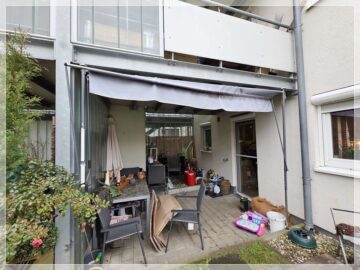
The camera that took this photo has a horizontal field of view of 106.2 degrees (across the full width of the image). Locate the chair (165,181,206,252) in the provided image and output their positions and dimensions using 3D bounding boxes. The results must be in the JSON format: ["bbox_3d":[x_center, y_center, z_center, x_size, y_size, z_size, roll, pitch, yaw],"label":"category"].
[{"bbox_3d":[0.085,1.232,2.200,0.580,0.880,0.560,-1,-2,0],"label":"chair"}]

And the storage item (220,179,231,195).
[{"bbox_3d":[1.294,1.470,3.837,0.275,0.370,0.275,-1,-1,0],"label":"storage item"}]

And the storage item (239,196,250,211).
[{"bbox_3d":[1.460,1.568,3.070,0.185,0.210,0.185,-1,-2,-15],"label":"storage item"}]

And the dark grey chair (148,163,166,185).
[{"bbox_3d":[-0.820,1.302,4.520,0.570,0.640,0.500,-1,-2,-17],"label":"dark grey chair"}]

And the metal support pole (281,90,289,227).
[{"bbox_3d":[1.910,0.409,2.470,0.050,2.470,0.050,-1,-2,-15],"label":"metal support pole"}]

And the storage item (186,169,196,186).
[{"bbox_3d":[0.340,1.323,4.330,0.320,0.540,0.320,-1,-1,0],"label":"storage item"}]

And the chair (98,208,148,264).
[{"bbox_3d":[-0.775,1.202,1.810,0.590,0.880,0.550,-1,-2,-20],"label":"chair"}]

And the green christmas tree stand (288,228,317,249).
[{"bbox_3d":[1.850,1.544,2.055,0.340,0.140,0.340,-1,-2,-17],"label":"green christmas tree stand"}]

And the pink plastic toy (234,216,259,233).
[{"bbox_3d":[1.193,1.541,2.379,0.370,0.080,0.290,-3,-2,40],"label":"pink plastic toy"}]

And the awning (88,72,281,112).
[{"bbox_3d":[0.310,-0.581,2.000,2.930,0.360,0.220,-1,-2,-15],"label":"awning"}]

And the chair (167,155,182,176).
[{"bbox_3d":[-0.220,1.218,5.250,0.570,0.880,0.600,-1,-1,-11],"label":"chair"}]

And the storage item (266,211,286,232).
[{"bbox_3d":[1.700,1.511,2.385,0.270,0.260,0.270,-1,-2,-15],"label":"storage item"}]

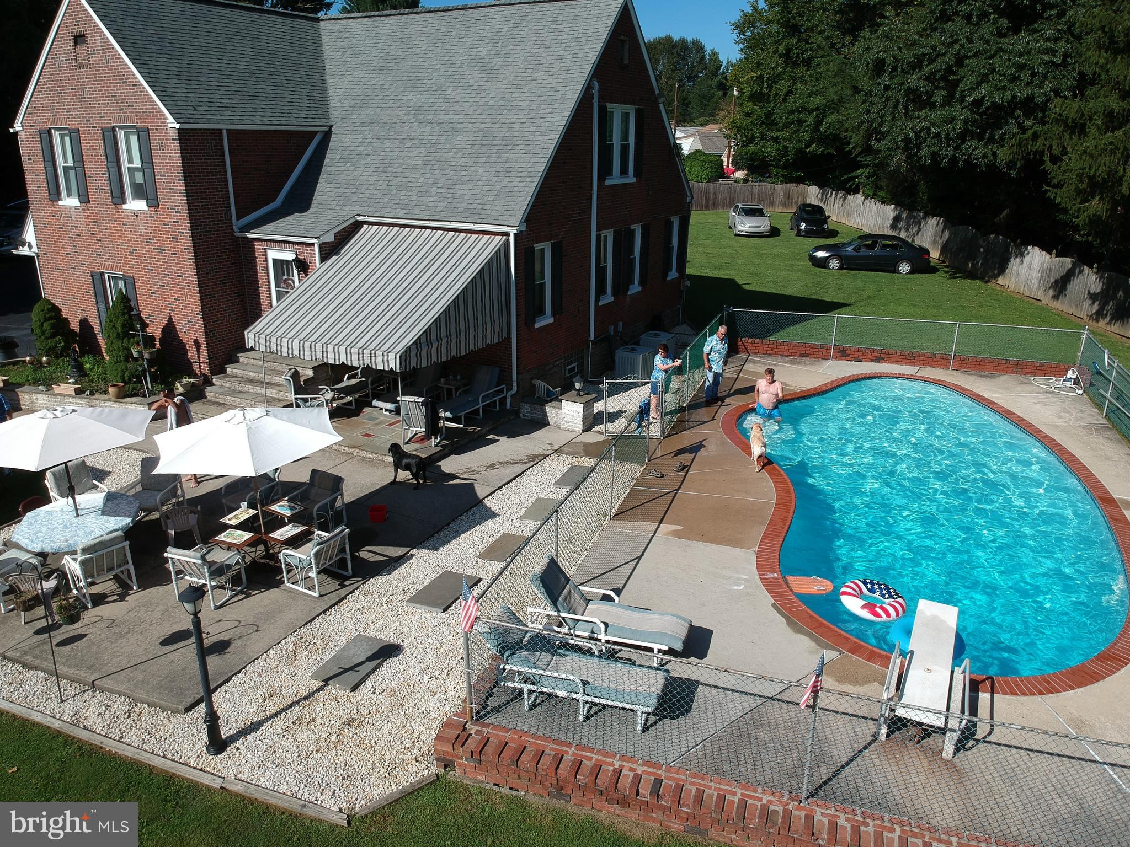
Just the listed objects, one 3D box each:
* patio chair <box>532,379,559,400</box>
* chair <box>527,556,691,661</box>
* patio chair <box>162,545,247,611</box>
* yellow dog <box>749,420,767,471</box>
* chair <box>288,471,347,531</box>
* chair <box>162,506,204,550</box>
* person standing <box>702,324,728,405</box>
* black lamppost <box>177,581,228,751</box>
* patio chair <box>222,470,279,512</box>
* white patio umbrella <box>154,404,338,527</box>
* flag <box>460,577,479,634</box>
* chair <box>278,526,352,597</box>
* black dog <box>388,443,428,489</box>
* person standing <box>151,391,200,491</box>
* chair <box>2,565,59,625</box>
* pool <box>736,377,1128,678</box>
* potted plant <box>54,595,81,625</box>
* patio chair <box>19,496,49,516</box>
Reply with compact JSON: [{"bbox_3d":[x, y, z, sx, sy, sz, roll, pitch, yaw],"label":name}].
[{"bbox_3d":[-0.447,-0.634,17.896,0.500,0.730,0.580,10,20,25],"label":"patio chair"},{"bbox_3d":[0.530,2.142,9.335,1.770,0.920,0.660,6,19,14],"label":"chair"},{"bbox_3d":[-4.531,1.825,10.306,0.670,0.750,0.690,7,19,18],"label":"patio chair"},{"bbox_3d":[3.477,0.363,14.815,0.300,0.680,0.930,2,19,4],"label":"yellow dog"},{"bbox_3d":[-3.906,1.242,12.833,0.646,0.780,0.714,10,22,26],"label":"chair"},{"bbox_3d":[-5.696,1.431,12.250,0.570,0.780,0.570,-6,20,-17],"label":"chair"},{"bbox_3d":[3.467,-1.344,18.552,0.560,1.800,0.420,-13,23,-37],"label":"person standing"},{"bbox_3d":[-3.290,2.263,7.467,0.250,1.770,0.250,0,19,0],"label":"black lamppost"},{"bbox_3d":[-5.042,1.102,13.216,0.646,0.770,0.714,13,23,32],"label":"patio chair"},{"bbox_3d":[-4.039,0.854,10.855,2.550,2.200,2.450,-2,19,-5],"label":"white patio umbrella"},{"bbox_3d":[-0.908,1.736,7.770,0.200,0.600,0.120,-1,18,-6],"label":"flag"},{"bbox_3d":[-3.240,1.720,10.690,0.690,0.750,0.670,10,20,25],"label":"chair"},{"bbox_3d":[-2.759,0.768,14.393,0.760,0.660,0.240,12,22,29],"label":"black dog"},{"bbox_3d":[-6.380,0.225,13.513,0.660,1.680,0.520,9,20,24],"label":"person standing"},{"bbox_3d":[-6.666,2.074,10.394,0.570,0.780,0.570,-2,20,-8],"label":"chair"},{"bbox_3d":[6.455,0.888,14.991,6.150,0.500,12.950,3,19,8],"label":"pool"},{"bbox_3d":[-4.856,1.834,7.980,0.280,0.290,0.280,1,18,0],"label":"potted plant"},{"bbox_3d":[-7.082,1.428,11.269,0.560,0.820,0.560,11,21,28],"label":"patio chair"}]

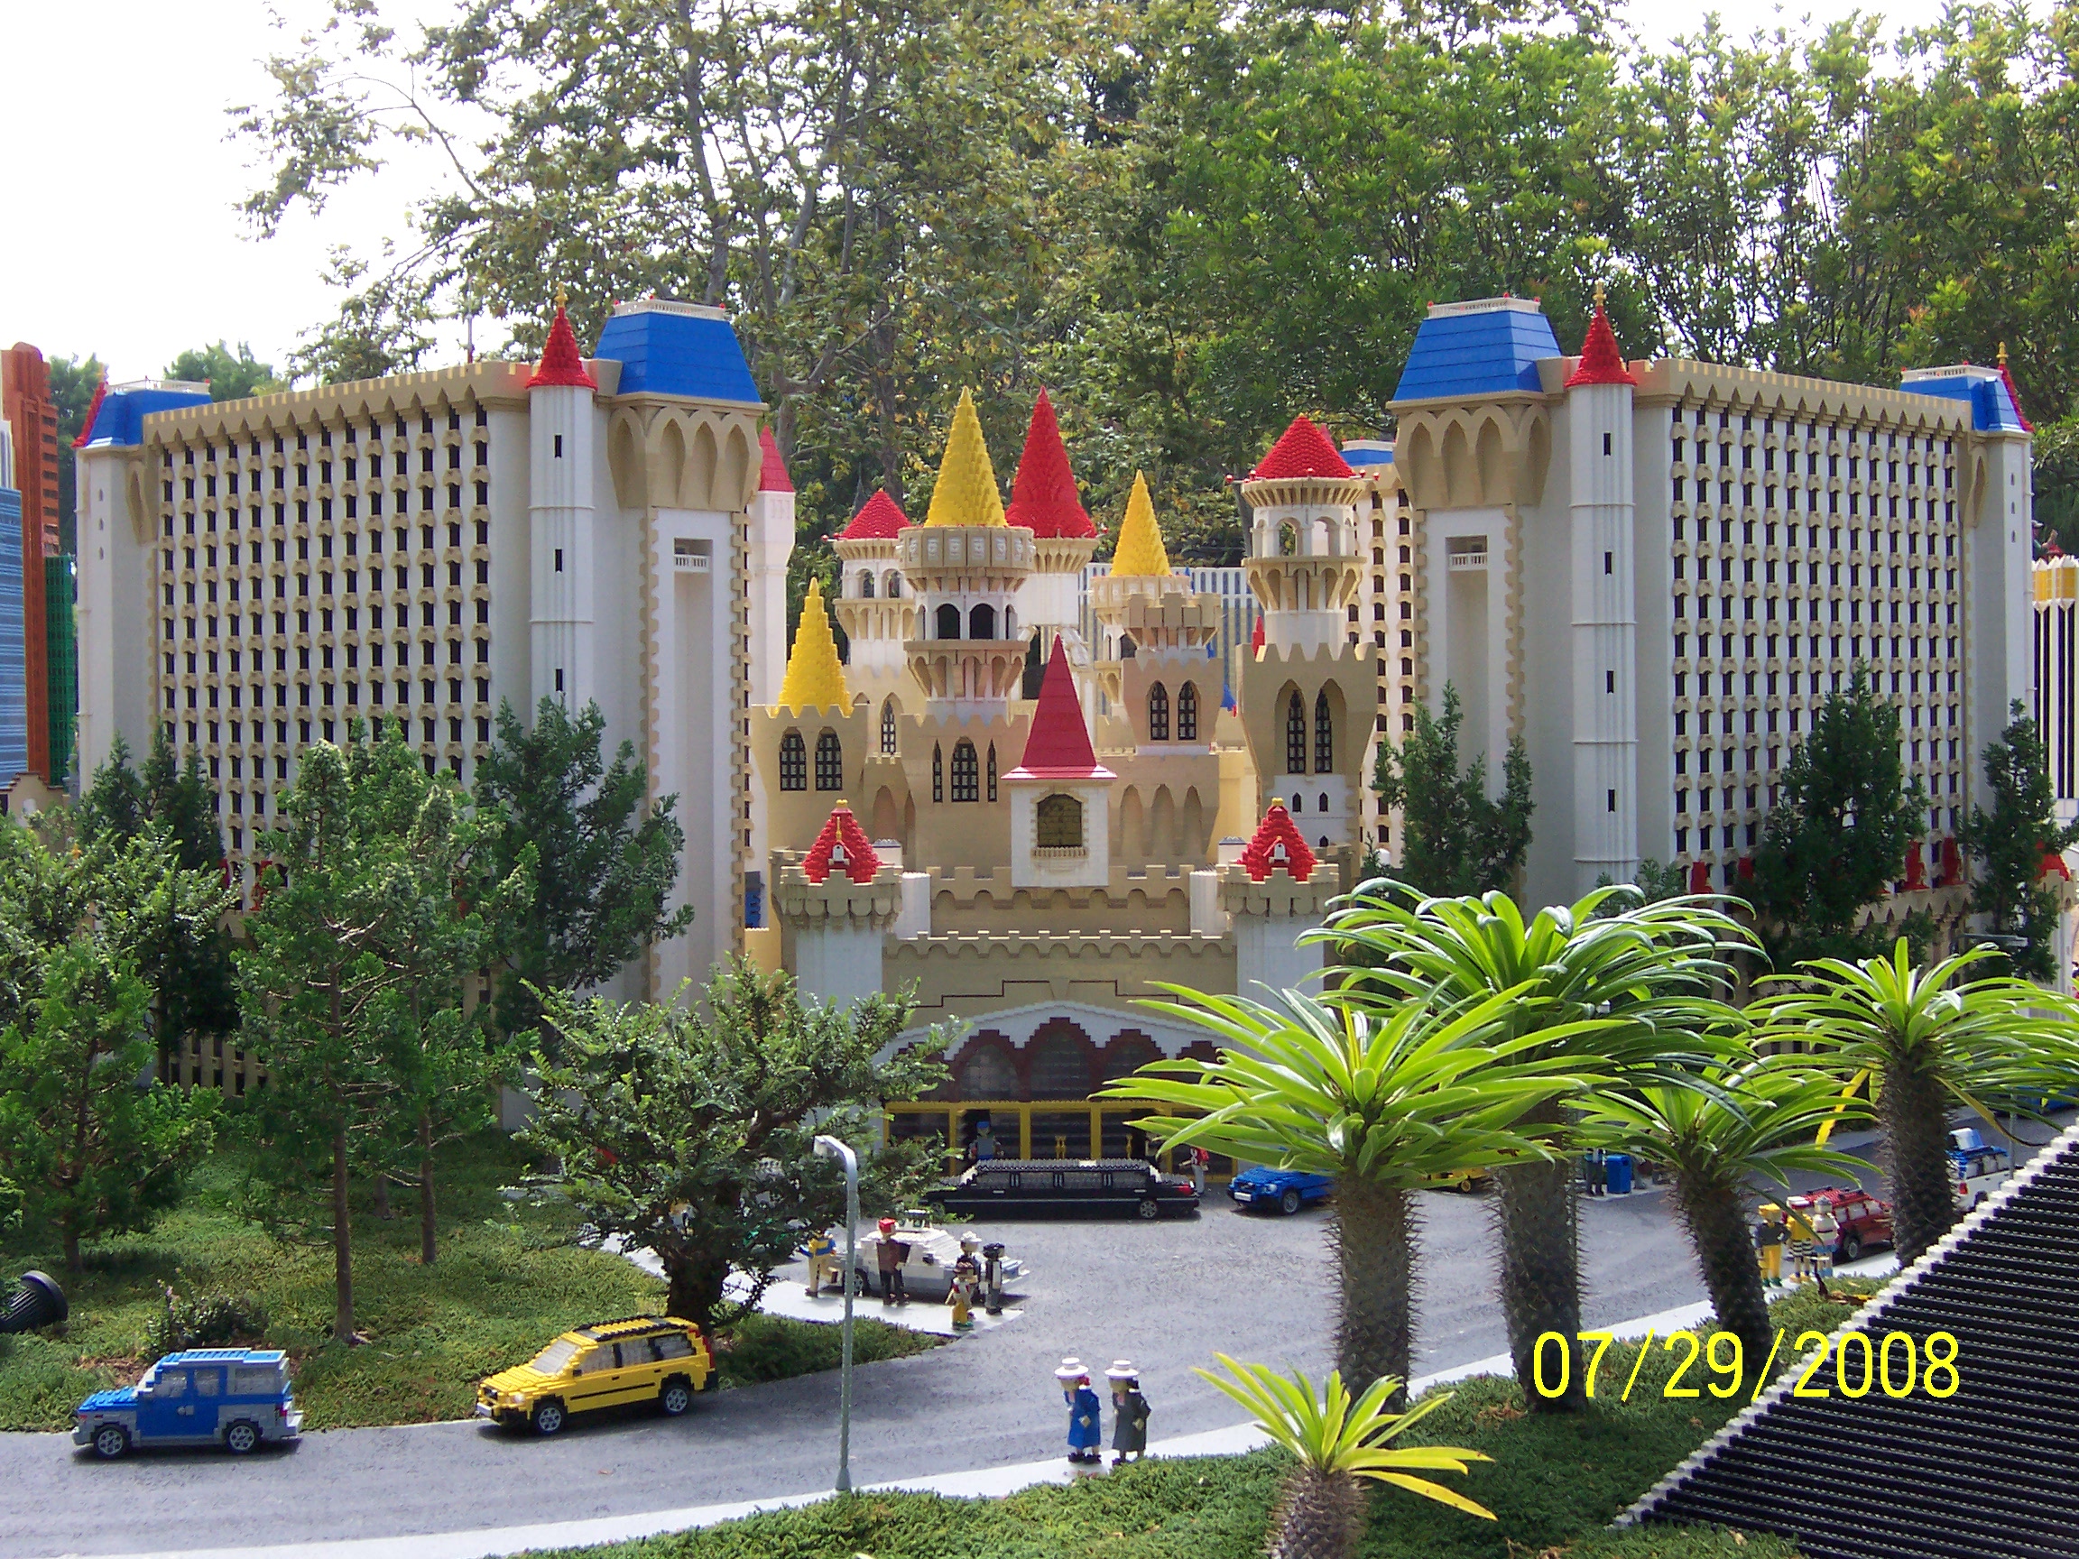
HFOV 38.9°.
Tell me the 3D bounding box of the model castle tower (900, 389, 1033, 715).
[{"bbox_3d":[-0.127,-0.391,5.100,0.235,0.571,0.235,-1,1,2],"label":"model castle tower"}]

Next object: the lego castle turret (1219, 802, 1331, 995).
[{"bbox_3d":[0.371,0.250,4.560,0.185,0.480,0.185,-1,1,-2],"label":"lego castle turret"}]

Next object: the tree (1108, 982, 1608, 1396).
[{"bbox_3d":[0.329,0.427,3.030,0.505,0.438,0.460,-1,1,2],"label":"tree"}]

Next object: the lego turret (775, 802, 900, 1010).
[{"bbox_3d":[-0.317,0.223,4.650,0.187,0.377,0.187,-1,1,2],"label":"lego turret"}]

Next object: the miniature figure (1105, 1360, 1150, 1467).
[{"bbox_3d":[0.087,0.621,2.880,0.038,0.105,0.042,-2,2,-37],"label":"miniature figure"}]

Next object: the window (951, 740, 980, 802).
[{"bbox_3d":[-0.133,-0.016,5.280,0.050,0.114,0.020,-1,1,-2],"label":"window"}]

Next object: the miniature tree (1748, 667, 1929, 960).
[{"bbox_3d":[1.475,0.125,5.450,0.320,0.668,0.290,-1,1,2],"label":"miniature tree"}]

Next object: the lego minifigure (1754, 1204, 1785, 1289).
[{"bbox_3d":[0.889,0.567,3.580,0.040,0.098,0.030,-1,1,-30],"label":"lego minifigure"}]

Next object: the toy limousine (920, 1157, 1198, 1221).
[{"bbox_3d":[0.030,0.609,4.385,0.412,0.075,0.100,-1,1,1],"label":"toy limousine"}]

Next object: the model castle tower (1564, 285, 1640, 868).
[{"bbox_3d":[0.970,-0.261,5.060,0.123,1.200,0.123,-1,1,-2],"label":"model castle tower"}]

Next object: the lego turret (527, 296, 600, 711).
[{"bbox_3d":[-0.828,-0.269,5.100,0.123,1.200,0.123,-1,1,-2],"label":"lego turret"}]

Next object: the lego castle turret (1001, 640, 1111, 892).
[{"bbox_3d":[0.033,-0.026,4.930,0.190,0.430,0.190,-1,1,2],"label":"lego castle turret"}]

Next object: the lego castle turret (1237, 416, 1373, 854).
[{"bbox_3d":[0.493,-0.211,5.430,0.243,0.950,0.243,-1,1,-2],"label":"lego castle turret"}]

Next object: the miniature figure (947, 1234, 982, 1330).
[{"bbox_3d":[-0.089,0.603,3.530,0.042,0.115,0.040,0,2,37],"label":"miniature figure"}]

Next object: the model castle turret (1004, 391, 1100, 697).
[{"bbox_3d":[0.011,-0.438,5.450,0.205,0.566,0.205,-1,1,2],"label":"model castle turret"}]

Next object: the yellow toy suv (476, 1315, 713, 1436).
[{"bbox_3d":[-0.475,0.636,3.151,0.236,0.088,0.096,-2,2,-29],"label":"yellow toy suv"}]

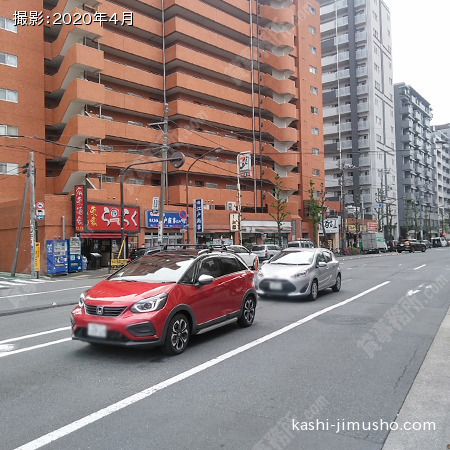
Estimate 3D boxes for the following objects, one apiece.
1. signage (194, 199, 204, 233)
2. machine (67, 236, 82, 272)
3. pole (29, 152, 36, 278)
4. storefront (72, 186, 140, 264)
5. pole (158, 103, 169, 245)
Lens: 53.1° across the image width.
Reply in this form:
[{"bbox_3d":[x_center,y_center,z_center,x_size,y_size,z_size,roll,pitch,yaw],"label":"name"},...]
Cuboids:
[{"bbox_3d":[-1.860,-0.663,32.500,0.750,2.380,0.220,-4,-3,44],"label":"signage"},{"bbox_3d":[-8.305,1.641,24.668,0.780,1.900,0.740,1,-3,-43],"label":"machine"},{"bbox_3d":[-9.490,-0.450,22.300,0.260,6.200,0.260,-2,-2,31],"label":"pole"},{"bbox_3d":[-7.300,0.411,27.500,1.300,4.700,5.100,-2,-2,31],"label":"storefront"},{"bbox_3d":[-3.660,-2.360,26.800,0.320,9.800,0.320,2,-2,31],"label":"pole"}]

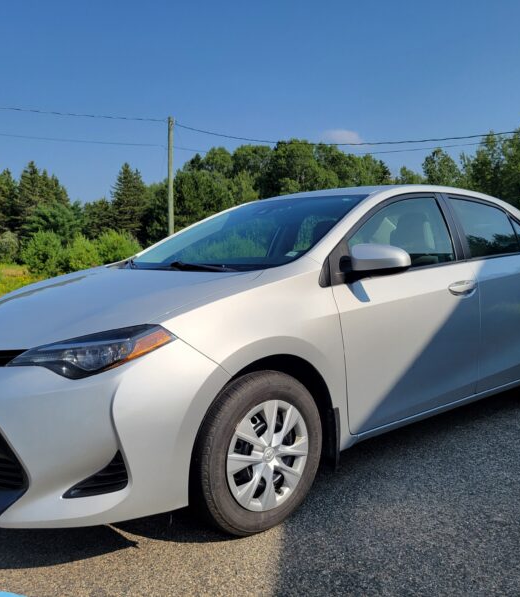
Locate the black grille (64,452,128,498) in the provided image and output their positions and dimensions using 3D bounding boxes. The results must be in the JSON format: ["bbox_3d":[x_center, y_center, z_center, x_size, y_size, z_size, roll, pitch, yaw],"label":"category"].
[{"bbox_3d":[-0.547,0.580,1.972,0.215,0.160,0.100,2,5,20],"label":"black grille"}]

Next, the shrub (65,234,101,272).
[{"bbox_3d":[-6.698,-1.712,22.500,1.400,1.450,1.350,-2,6,-16],"label":"shrub"}]

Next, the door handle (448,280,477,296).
[{"bbox_3d":[1.030,-0.050,3.025,0.235,0.055,0.050,-5,8,-41],"label":"door handle"}]

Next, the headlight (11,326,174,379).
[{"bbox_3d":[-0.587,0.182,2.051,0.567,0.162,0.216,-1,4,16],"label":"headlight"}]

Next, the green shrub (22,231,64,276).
[{"bbox_3d":[-7.968,-1.664,21.927,1.550,1.650,1.470,0,5,0],"label":"green shrub"}]

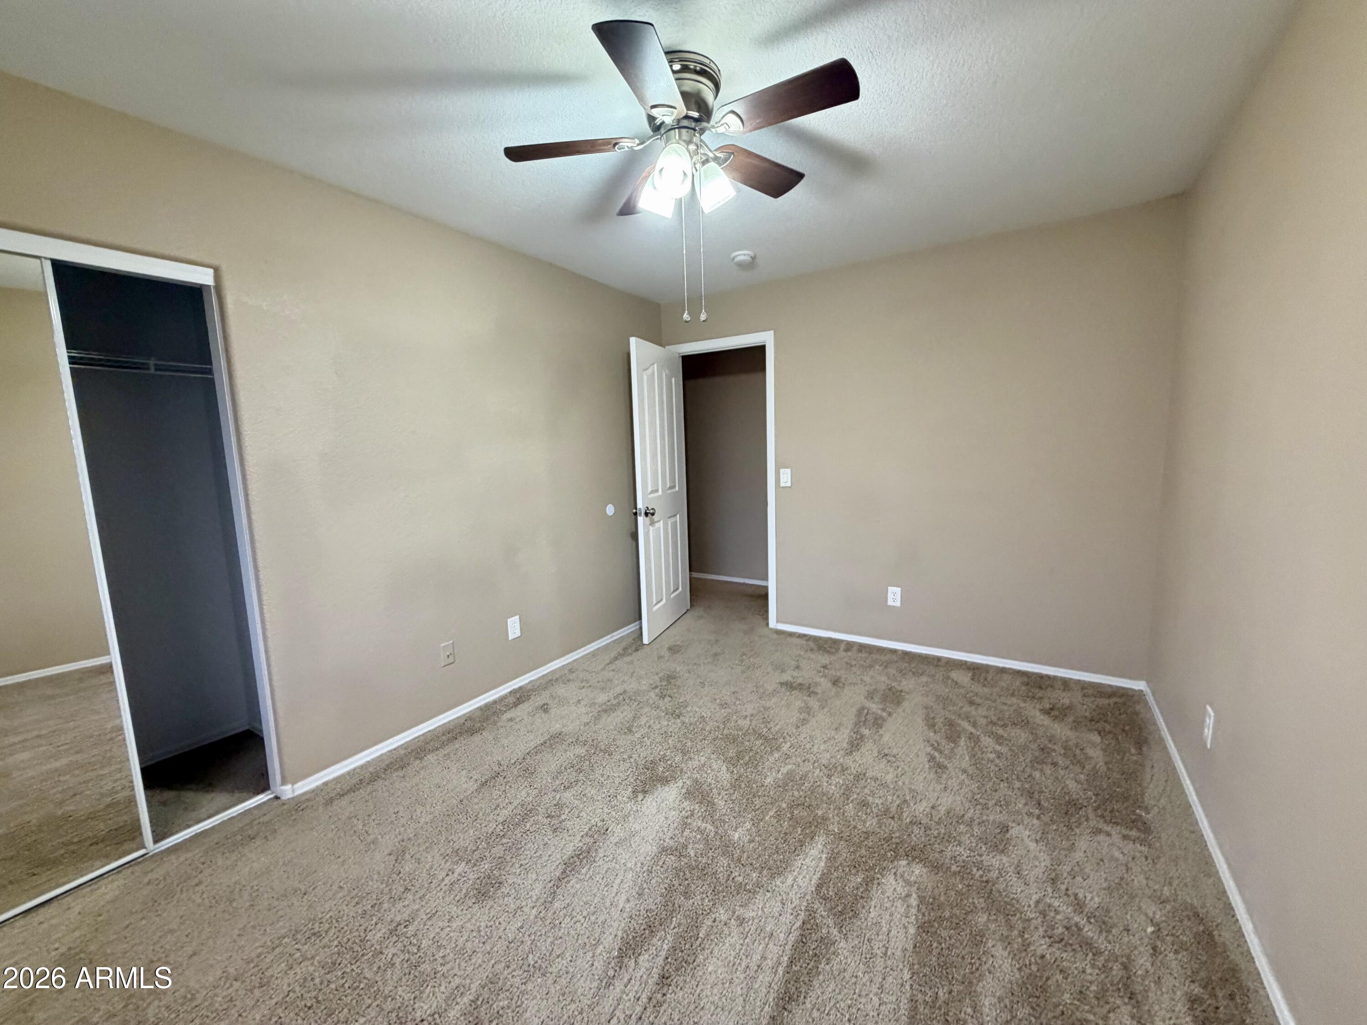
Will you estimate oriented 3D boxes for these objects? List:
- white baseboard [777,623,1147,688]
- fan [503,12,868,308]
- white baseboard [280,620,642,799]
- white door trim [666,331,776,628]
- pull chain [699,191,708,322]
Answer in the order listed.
[{"bbox_3d":[1.549,0.863,3.435,2.073,0.050,0.015,3,8,33],"label":"white baseboard"},{"bbox_3d":[0.028,-0.959,1.711,1.030,0.700,1.030,3,8,33],"label":"fan"},{"bbox_3d":[-0.839,0.951,3.333,0.015,0.050,2.780,3,8,33],"label":"white baseboard"},{"bbox_3d":[0.271,-0.208,4.105,0.885,2.092,0.022,3,8,33],"label":"white door trim"},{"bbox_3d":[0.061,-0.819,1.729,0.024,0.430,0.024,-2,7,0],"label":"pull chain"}]

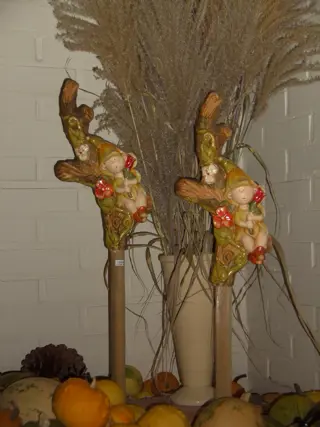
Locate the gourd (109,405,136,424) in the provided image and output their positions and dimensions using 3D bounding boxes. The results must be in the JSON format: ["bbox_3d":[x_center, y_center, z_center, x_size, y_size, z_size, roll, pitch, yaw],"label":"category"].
[{"bbox_3d":[-0.083,0.437,2.000,0.058,0.050,0.056,-1,-1,0],"label":"gourd"}]

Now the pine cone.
[{"bbox_3d":[-0.257,0.371,2.260,0.160,0.115,0.140,-1,-1,0],"label":"pine cone"}]

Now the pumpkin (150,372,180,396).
[{"bbox_3d":[0.017,0.424,2.300,0.069,0.057,0.065,-1,-1,0],"label":"pumpkin"}]

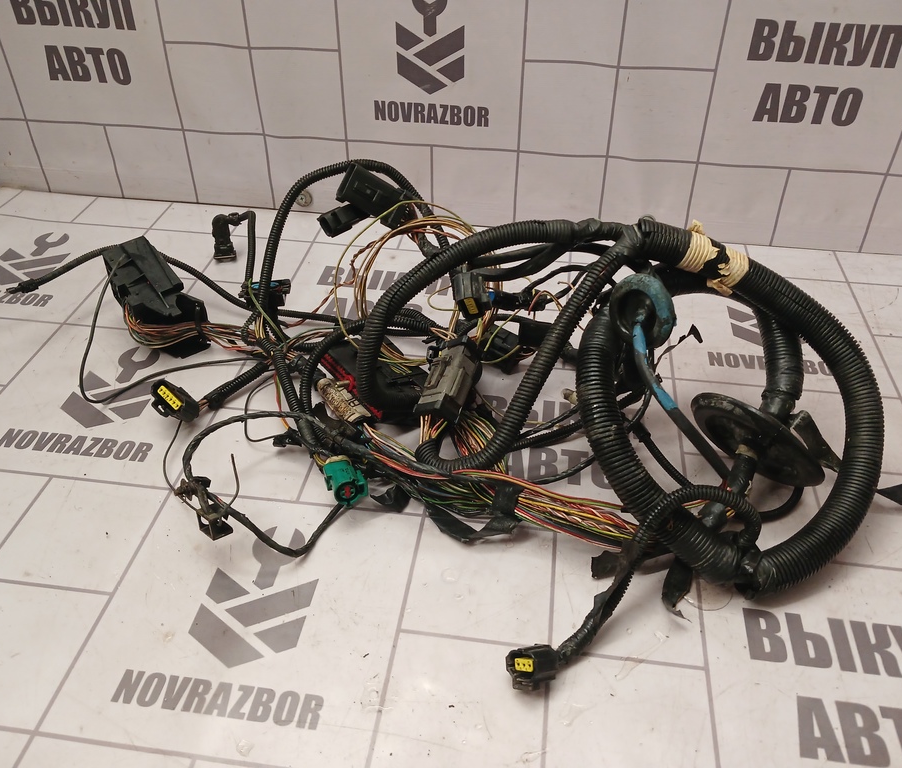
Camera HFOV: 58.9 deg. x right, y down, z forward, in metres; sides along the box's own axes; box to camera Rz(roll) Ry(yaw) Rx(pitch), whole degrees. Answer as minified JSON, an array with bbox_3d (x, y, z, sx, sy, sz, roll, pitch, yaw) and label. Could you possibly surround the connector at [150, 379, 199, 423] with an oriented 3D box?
[{"bbox_3d":[-0.235,0.014,0.674,0.033,0.021,0.022,37,5,9],"label":"connector"}]

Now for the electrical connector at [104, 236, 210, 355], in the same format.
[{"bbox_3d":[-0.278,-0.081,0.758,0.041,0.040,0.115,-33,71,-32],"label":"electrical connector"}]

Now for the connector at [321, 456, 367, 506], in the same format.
[{"bbox_3d":[-0.080,0.071,0.595,0.029,0.022,0.041,-2,23,-17],"label":"connector"}]

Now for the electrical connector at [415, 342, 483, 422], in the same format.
[{"bbox_3d":[-0.001,-0.001,0.668,0.033,0.021,0.068,-17,41,44],"label":"electrical connector"}]

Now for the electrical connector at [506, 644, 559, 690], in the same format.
[{"bbox_3d":[0.050,0.172,0.486,0.020,0.021,0.024,-11,-12,37],"label":"electrical connector"}]

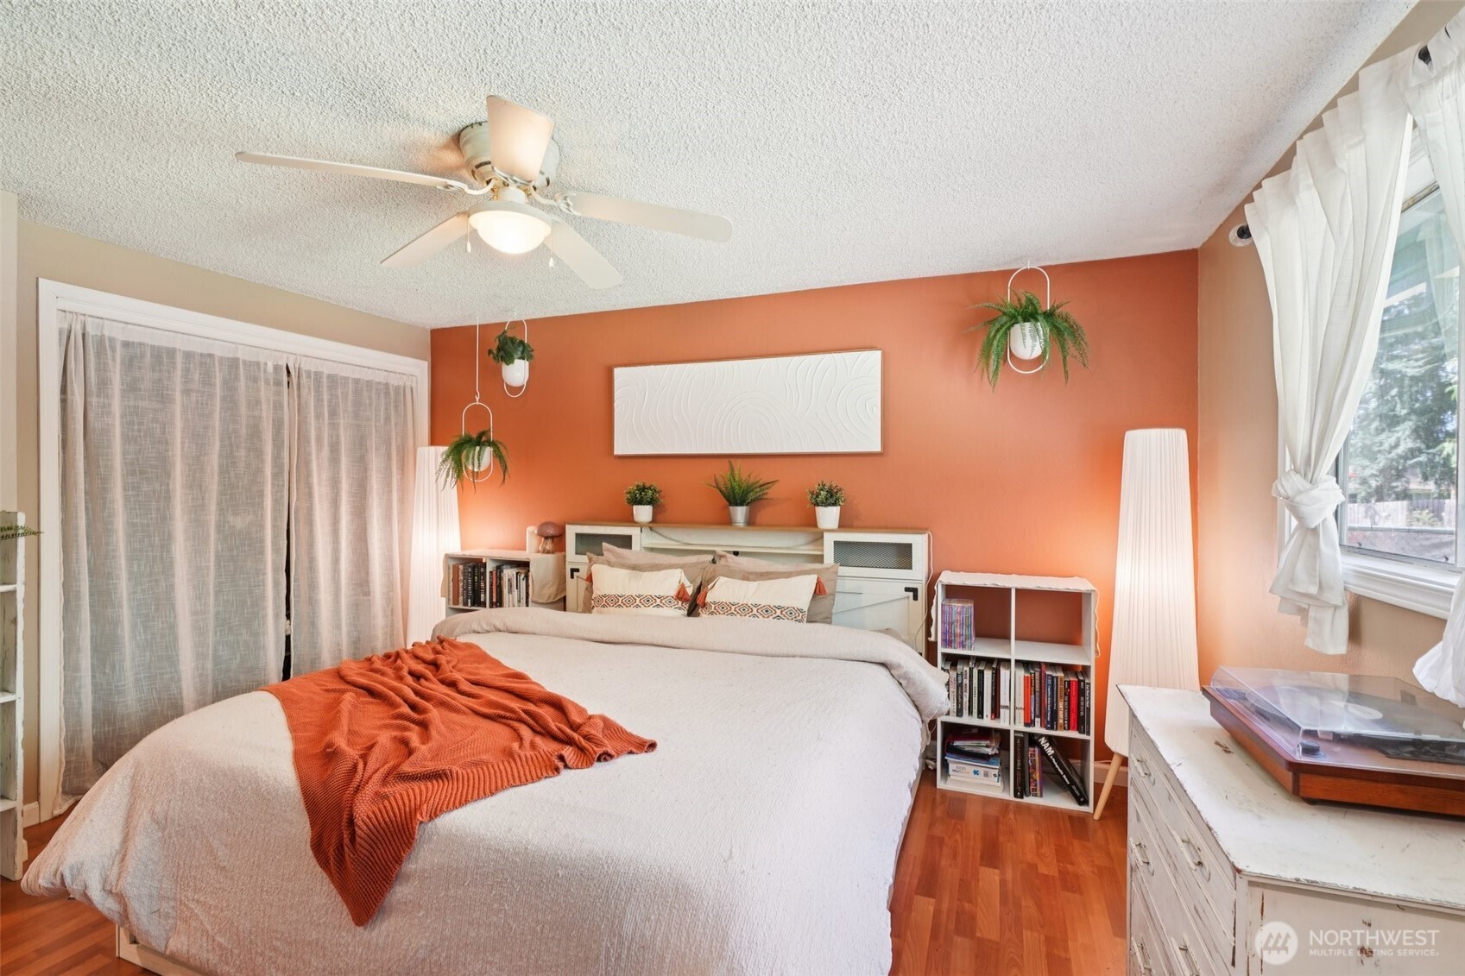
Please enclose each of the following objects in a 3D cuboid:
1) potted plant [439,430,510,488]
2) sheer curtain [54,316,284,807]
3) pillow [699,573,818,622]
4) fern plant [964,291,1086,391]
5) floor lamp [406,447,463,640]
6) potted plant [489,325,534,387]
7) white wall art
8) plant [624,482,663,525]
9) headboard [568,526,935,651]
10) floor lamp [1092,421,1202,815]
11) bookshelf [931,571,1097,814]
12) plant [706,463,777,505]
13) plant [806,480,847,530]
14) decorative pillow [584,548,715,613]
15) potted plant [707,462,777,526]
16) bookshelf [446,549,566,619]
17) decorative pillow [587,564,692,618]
[{"bbox_3d":[-1.562,-0.187,3.985,0.380,0.340,0.360,0,1,21],"label":"potted plant"},{"bbox_3d":[-2.598,0.292,3.136,0.090,2.030,0.970,0,1,21],"label":"sheer curtain"},{"bbox_3d":[0.112,0.528,2.964,0.510,0.310,0.140,0,-21,21],"label":"pillow"},{"bbox_3d":[1.317,-0.666,2.928,0.507,0.447,0.389,0,1,22],"label":"fern plant"},{"bbox_3d":[-1.806,0.532,3.978,0.390,1.600,0.390,0,1,21],"label":"floor lamp"},{"bbox_3d":[-1.366,-0.816,4.019,0.246,0.390,0.209,0,1,22],"label":"potted plant"},{"bbox_3d":[0.030,-0.453,3.609,1.580,0.526,0.040,0,1,22],"label":"white wall art"},{"bbox_3d":[-0.507,0.082,3.717,0.205,0.240,0.205,0,1,0],"label":"plant"},{"bbox_3d":[-0.009,0.780,3.528,2.030,1.125,0.220,0,1,21],"label":"headboard"},{"bbox_3d":[1.709,0.557,2.656,0.390,1.600,0.390,0,1,21],"label":"floor lamp"},{"bbox_3d":[1.271,0.890,2.957,0.620,0.925,0.310,0,1,21],"label":"bookshelf"},{"bbox_3d":[0.045,-0.021,3.445,0.375,0.236,0.329,0,1,22],"label":"plant"},{"bbox_3d":[0.471,0.086,3.277,0.199,0.254,0.195,0,1,22],"label":"plant"},{"bbox_3d":[-0.447,0.512,3.397,0.708,0.419,0.179,0,-21,22],"label":"decorative pillow"},{"bbox_3d":[0.045,0.033,3.446,0.375,0.345,0.329,0,1,22],"label":"potted plant"},{"bbox_3d":[-1.371,0.873,3.915,0.623,0.932,0.304,0,1,22],"label":"bookshelf"},{"bbox_3d":[-0.456,0.524,3.185,0.510,0.310,0.140,0,-21,21],"label":"decorative pillow"}]

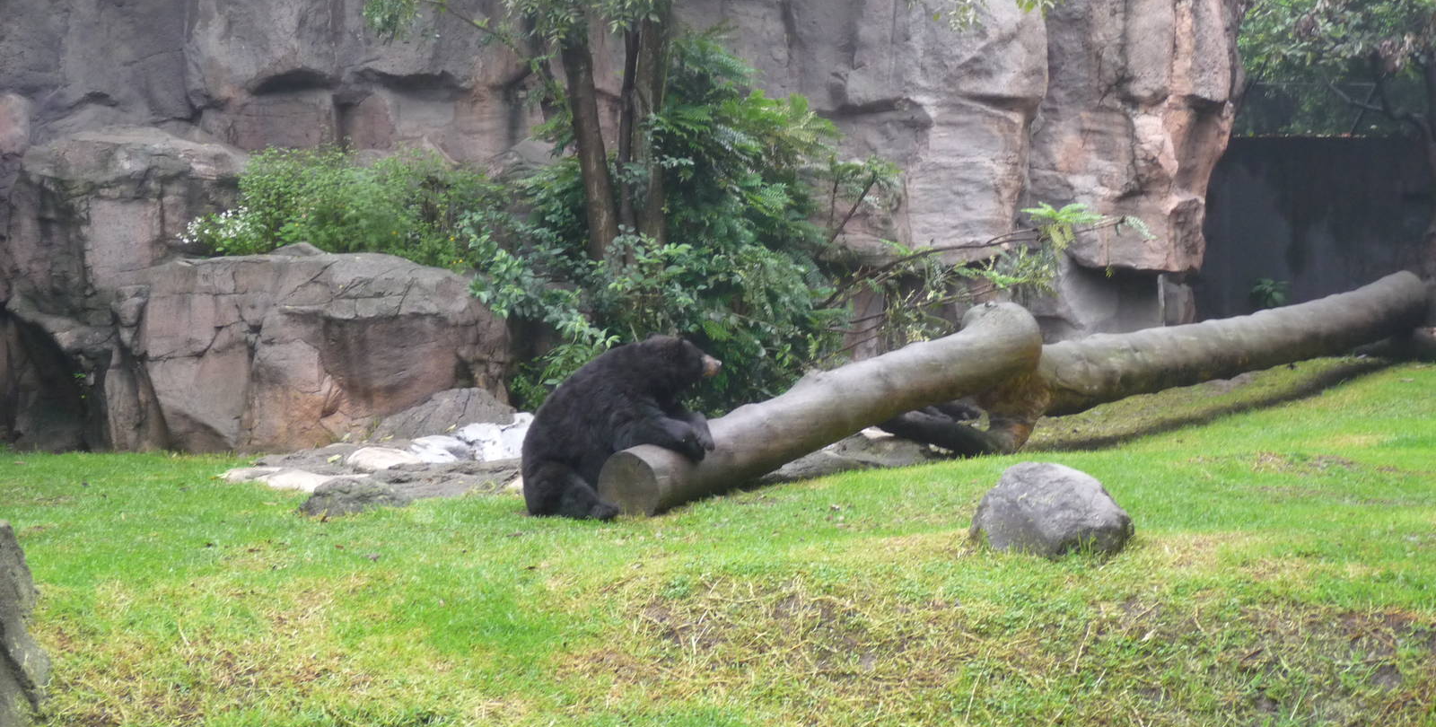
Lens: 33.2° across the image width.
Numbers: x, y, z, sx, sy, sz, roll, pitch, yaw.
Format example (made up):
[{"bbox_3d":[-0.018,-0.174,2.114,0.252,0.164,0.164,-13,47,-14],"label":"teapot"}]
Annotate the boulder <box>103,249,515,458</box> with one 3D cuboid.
[{"bbox_3d":[-2.931,-0.092,17.200,2.800,1.420,1.500,0,3,0],"label":"boulder"}]

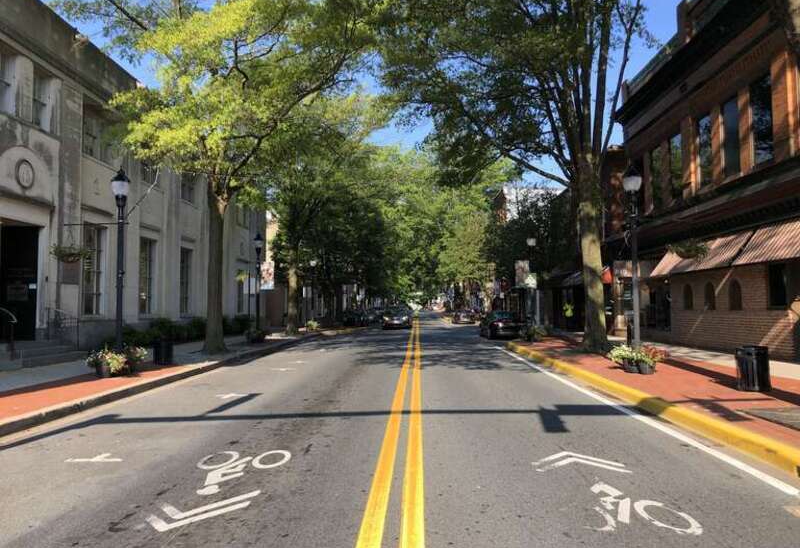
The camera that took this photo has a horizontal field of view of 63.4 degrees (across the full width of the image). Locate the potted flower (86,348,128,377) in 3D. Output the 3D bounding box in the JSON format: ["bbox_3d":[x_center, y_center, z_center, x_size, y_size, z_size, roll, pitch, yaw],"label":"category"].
[{"bbox_3d":[-6.871,2.079,15.200,0.930,0.660,0.850,0,-3,2],"label":"potted flower"}]

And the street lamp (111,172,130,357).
[{"bbox_3d":[-6.587,-0.068,15.250,0.480,4.880,0.480,0,-3,2],"label":"street lamp"}]

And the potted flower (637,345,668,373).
[{"bbox_3d":[5.931,1.980,15.200,0.730,0.670,0.650,0,-3,2],"label":"potted flower"}]

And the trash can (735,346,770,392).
[{"bbox_3d":[6.601,1.749,12.100,0.640,0.810,0.640,0,-3,2],"label":"trash can"}]

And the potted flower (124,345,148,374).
[{"bbox_3d":[-6.429,2.087,15.700,0.680,0.700,0.680,0,-3,2],"label":"potted flower"}]

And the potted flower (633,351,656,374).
[{"bbox_3d":[5.679,2.031,15.000,0.540,0.550,0.520,0,-3,2],"label":"potted flower"}]

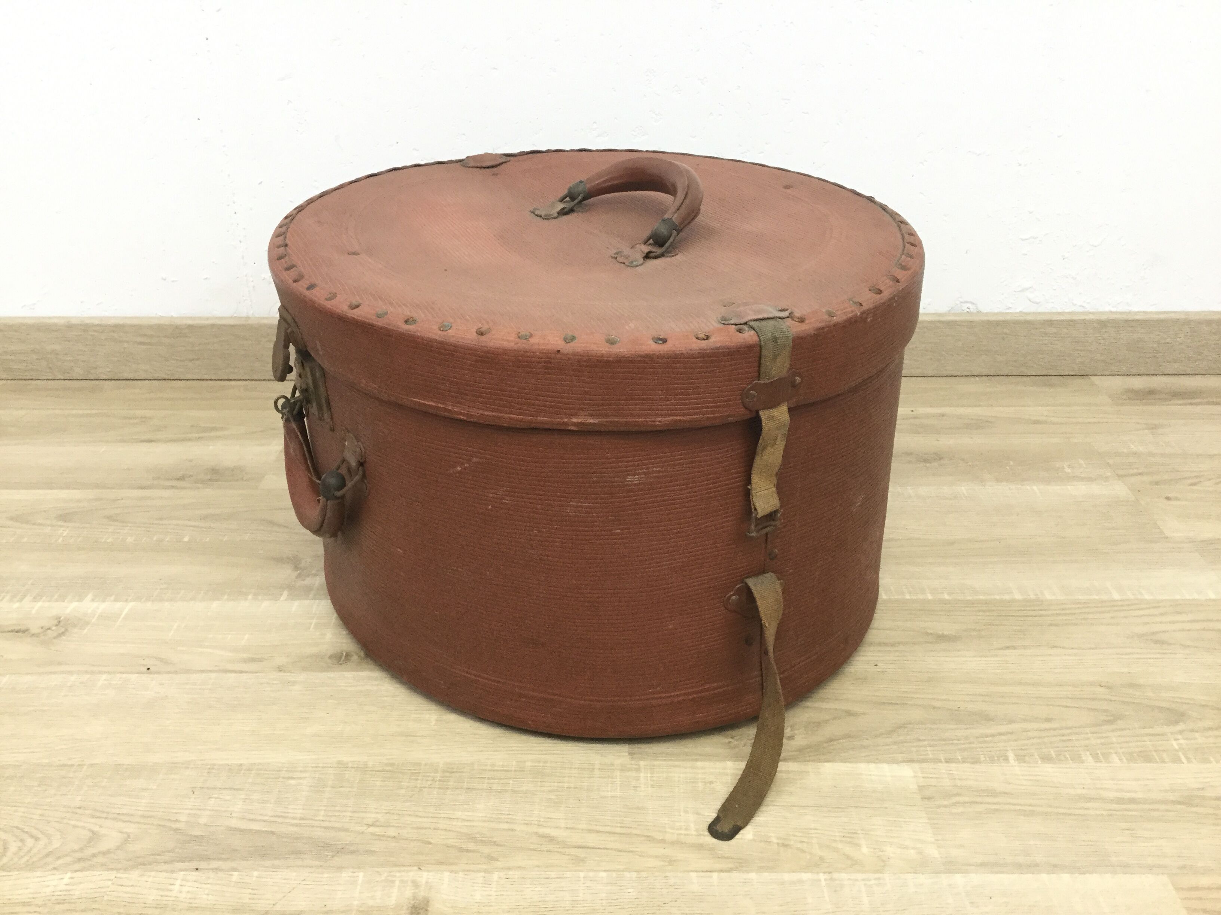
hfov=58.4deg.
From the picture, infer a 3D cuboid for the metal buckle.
[{"bbox_3d":[0.099,0.039,0.707,0.025,0.017,0.008,-14,31,-23],"label":"metal buckle"}]

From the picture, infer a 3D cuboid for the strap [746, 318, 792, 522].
[{"bbox_3d":[0.098,-0.020,0.684,0.025,0.131,0.025,-14,31,-23],"label":"strap"}]

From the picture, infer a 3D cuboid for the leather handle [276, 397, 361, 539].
[{"bbox_3d":[-0.217,0.009,0.811,0.037,0.092,0.153,-15,32,-25],"label":"leather handle"}]

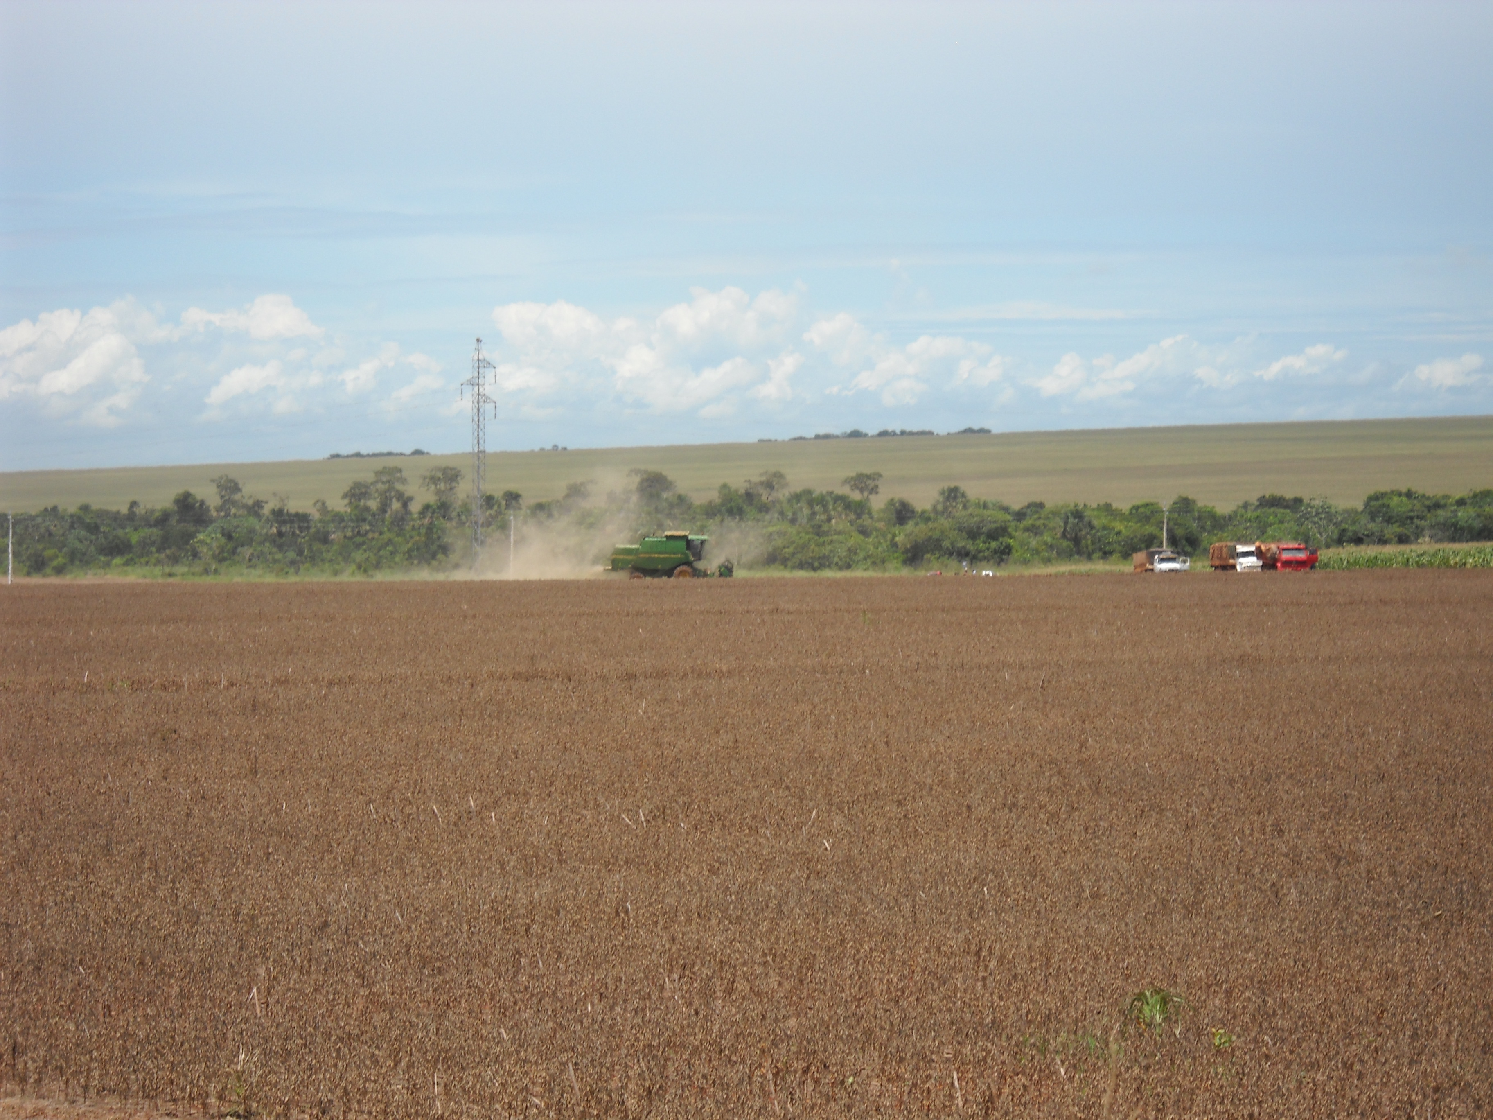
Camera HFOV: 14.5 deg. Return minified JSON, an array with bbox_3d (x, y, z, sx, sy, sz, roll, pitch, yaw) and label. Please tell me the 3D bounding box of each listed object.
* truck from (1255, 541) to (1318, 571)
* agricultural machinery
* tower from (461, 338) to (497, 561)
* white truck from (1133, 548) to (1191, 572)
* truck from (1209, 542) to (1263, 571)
[{"bbox_3d":[45.432,0.000,495.000,2.750,3.150,8.200,0,0,-10],"label":"truck"},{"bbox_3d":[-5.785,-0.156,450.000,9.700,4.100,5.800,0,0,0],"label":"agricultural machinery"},{"bbox_3d":[-30.961,-12.131,680.000,5.200,27.200,1.300,0,0,-40],"label":"tower"},{"bbox_3d":[34.738,0.350,493.000,2.600,2.650,7.200,0,0,-11],"label":"white truck"},{"bbox_3d":[41.396,0.049,495.000,2.550,3.150,8.400,0,0,-10],"label":"truck"}]

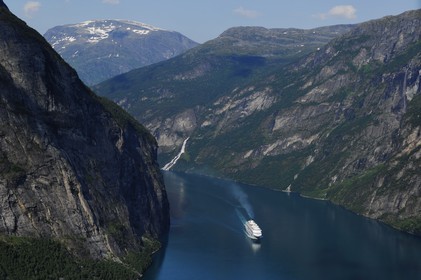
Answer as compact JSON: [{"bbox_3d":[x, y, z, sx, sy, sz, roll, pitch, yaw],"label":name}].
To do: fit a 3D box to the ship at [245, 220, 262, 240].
[{"bbox_3d":[158.840,326.110,2882.470,31.000,36.000,216.000,0,5,-5],"label":"ship"}]

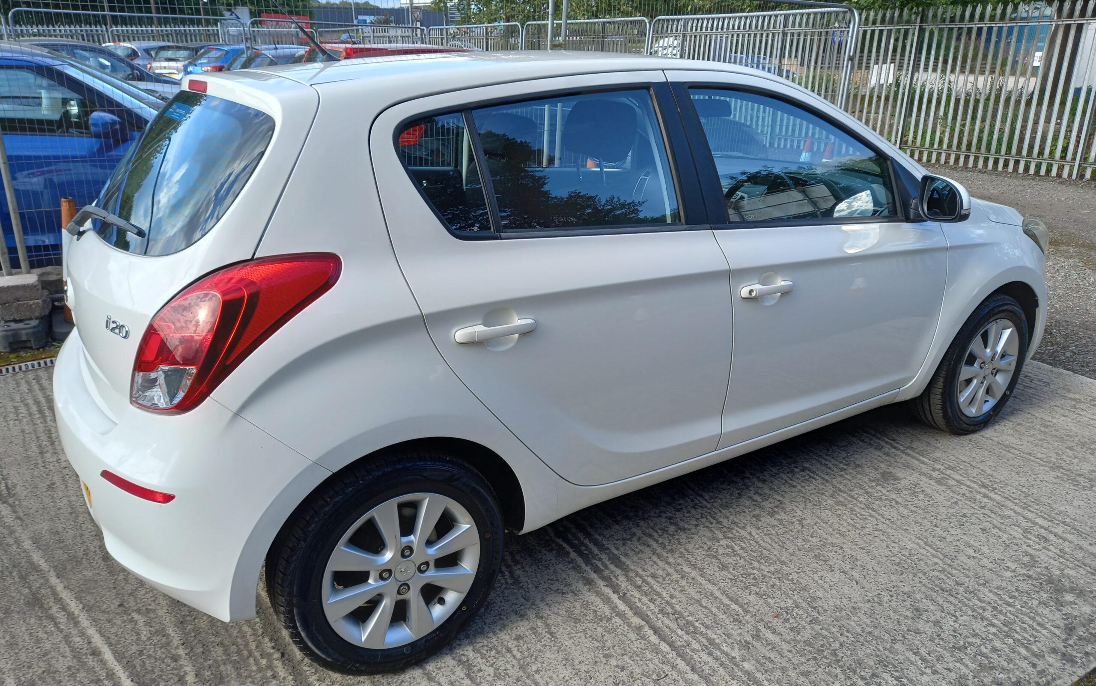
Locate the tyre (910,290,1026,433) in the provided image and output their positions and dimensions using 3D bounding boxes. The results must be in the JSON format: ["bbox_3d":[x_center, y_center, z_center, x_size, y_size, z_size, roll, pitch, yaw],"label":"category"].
[{"bbox_3d":[1.740,0.079,3.280,0.600,0.600,0.195,-12,22,-30],"label":"tyre"}]

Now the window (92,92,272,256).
[{"bbox_3d":[-1.054,-0.472,2.179,0.130,0.460,1.160,39,-7,-36],"label":"window"}]

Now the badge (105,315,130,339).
[{"bbox_3d":[-0.964,-0.044,1.767,0.120,0.038,0.012,13,16,33],"label":"badge"}]

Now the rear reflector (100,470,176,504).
[{"bbox_3d":[-0.922,0.321,1.773,0.245,0.035,0.030,9,21,24],"label":"rear reflector"}]

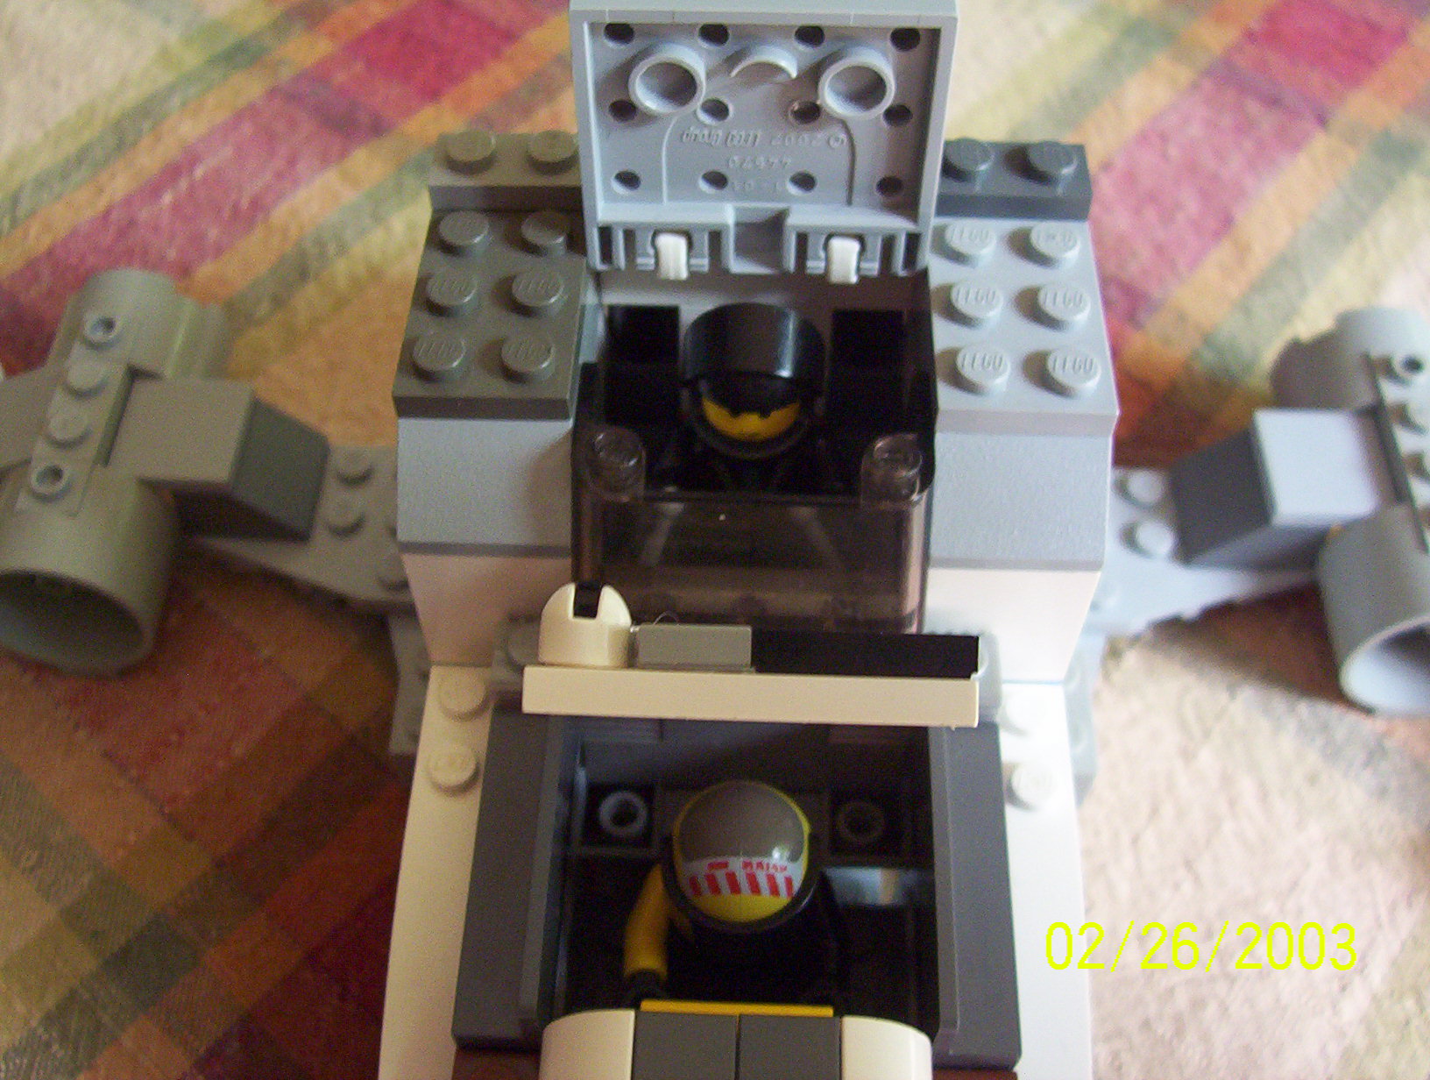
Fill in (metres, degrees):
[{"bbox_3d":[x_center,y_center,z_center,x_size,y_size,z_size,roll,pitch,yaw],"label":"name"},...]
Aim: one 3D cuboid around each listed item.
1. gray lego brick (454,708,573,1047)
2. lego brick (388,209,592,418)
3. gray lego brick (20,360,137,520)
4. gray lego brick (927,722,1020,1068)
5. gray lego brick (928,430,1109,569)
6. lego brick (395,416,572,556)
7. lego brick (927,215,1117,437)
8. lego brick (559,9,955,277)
[{"bbox_3d":[-0.018,0.029,0.163,0.008,0.010,0.032,2,53,1],"label":"gray lego brick"},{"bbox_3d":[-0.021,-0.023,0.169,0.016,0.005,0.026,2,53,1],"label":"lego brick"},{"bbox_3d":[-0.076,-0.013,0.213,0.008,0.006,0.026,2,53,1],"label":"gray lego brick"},{"bbox_3d":[0.023,0.030,0.162,0.008,0.010,0.032,2,53,1],"label":"gray lego brick"},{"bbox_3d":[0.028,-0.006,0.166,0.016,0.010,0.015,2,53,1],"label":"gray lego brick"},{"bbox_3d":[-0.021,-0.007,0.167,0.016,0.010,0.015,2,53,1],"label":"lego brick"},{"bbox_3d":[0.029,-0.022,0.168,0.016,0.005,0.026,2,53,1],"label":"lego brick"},{"bbox_3d":[0.004,-0.036,0.158,0.032,0.029,0.005,1,52,1],"label":"lego brick"}]

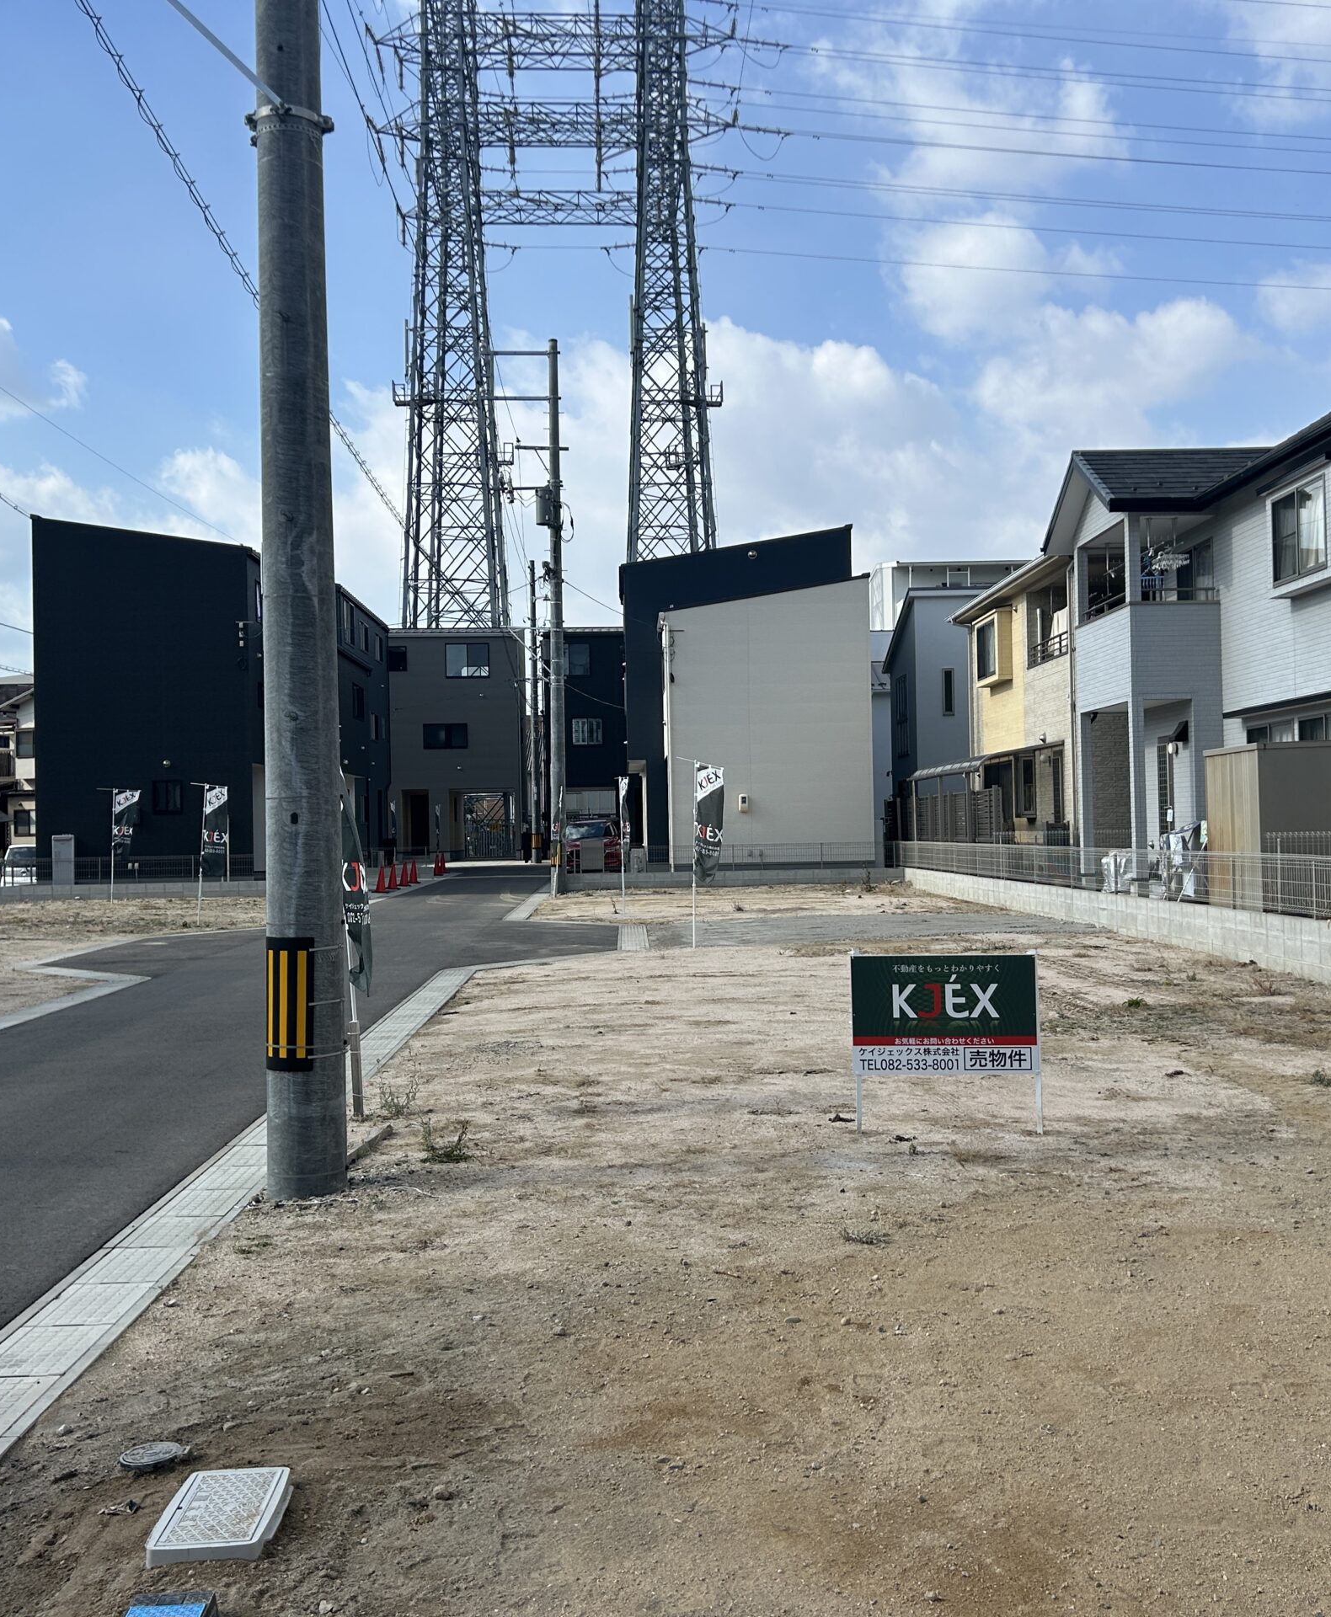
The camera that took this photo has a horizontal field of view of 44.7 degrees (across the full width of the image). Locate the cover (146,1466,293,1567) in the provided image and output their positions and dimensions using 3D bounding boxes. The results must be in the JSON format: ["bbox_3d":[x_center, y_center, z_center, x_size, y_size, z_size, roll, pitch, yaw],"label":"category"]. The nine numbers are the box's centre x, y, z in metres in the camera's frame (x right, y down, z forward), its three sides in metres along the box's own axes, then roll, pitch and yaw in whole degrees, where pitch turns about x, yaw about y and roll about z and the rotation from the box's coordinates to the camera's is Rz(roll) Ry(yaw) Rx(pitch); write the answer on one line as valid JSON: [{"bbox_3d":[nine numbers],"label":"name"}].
[{"bbox_3d":[-1.022,1.621,3.720,0.245,0.055,0.425,-1,-1,-4],"label":"cover"}]

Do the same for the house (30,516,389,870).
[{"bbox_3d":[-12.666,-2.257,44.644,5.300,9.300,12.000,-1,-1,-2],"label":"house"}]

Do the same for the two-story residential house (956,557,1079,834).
[{"bbox_3d":[10.250,-2.149,33.034,7.200,7.200,9.000,-1,-1,-2],"label":"two-story residential house"}]

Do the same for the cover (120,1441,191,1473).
[{"bbox_3d":[-1.313,1.682,4.173,0.185,0.035,0.185,-1,-1,-2],"label":"cover"}]

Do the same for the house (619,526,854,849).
[{"bbox_3d":[1.976,-2.910,48.350,6.200,9.700,7.500,-1,-1,-2],"label":"house"}]

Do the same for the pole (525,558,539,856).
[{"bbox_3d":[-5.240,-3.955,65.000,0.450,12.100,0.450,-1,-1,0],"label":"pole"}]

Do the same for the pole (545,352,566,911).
[{"bbox_3d":[-2.506,-4.401,37.070,0.320,12.750,0.320,-1,-1,-2],"label":"pole"}]

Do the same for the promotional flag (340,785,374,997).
[{"bbox_3d":[-1.756,0.319,9.150,0.130,1.550,0.480,-2,-1,-32],"label":"promotional flag"}]

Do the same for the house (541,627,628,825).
[{"bbox_3d":[-2.073,-2.550,64.349,5.300,9.100,7.200,-1,-1,-2],"label":"house"}]

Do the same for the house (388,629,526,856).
[{"bbox_3d":[-8.474,-2.434,64.850,5.800,9.100,7.800,-1,-1,-2],"label":"house"}]

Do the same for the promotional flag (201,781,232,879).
[{"bbox_3d":[-7.845,0.397,28.300,0.500,1.630,0.150,-1,-1,27],"label":"promotional flag"}]

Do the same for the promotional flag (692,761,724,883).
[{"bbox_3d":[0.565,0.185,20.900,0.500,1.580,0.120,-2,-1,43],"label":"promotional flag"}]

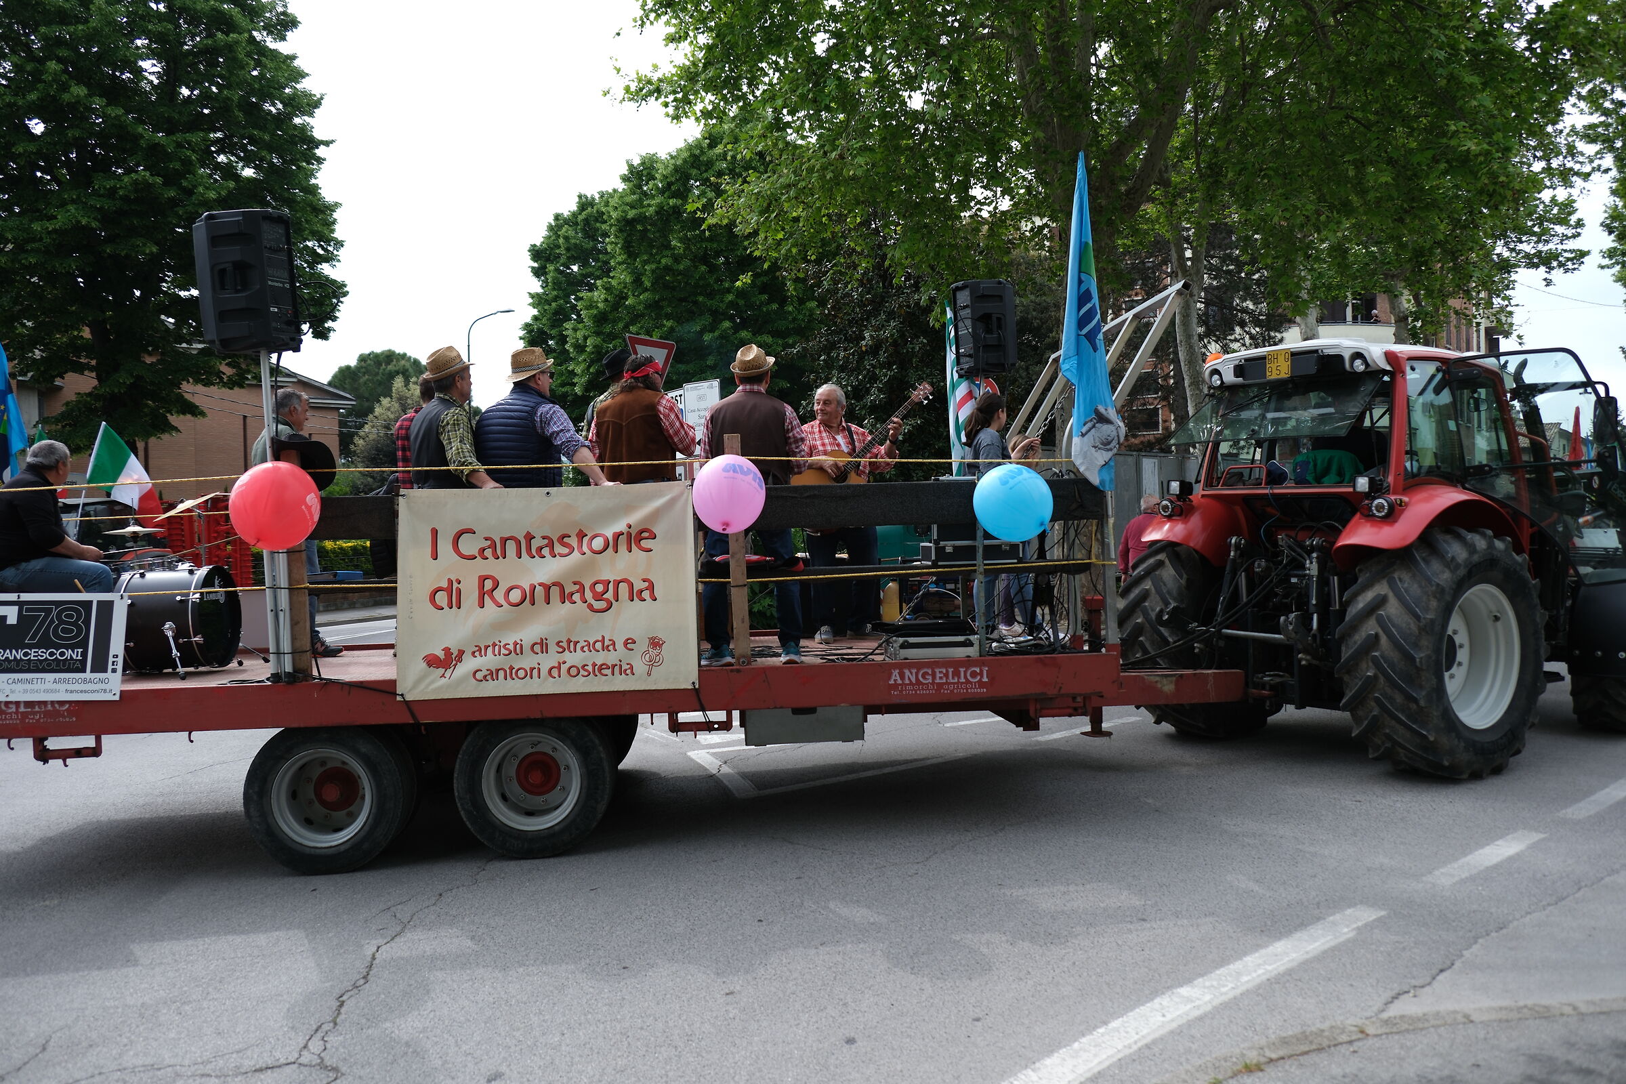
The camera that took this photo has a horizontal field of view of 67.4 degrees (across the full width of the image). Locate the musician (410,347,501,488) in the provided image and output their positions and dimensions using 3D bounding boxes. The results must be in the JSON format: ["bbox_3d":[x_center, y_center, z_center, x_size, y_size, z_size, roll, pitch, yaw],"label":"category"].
[{"bbox_3d":[-1.865,-0.143,6.250,0.440,1.710,0.520,-2,1,-35],"label":"musician"}]

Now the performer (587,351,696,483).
[{"bbox_3d":[-0.952,-0.184,6.881,0.580,1.740,0.440,-2,0,20],"label":"performer"}]

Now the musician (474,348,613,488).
[{"bbox_3d":[-1.390,-0.144,6.280,0.600,1.720,0.480,-1,1,43],"label":"musician"}]

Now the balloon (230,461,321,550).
[{"bbox_3d":[-2.506,-0.169,5.680,0.400,0.410,0.400,-2,1,0],"label":"balloon"}]

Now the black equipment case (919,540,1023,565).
[{"bbox_3d":[0.838,0.057,6.480,0.465,0.127,0.360,-2,0,-6],"label":"black equipment case"}]

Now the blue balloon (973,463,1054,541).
[{"bbox_3d":[0.965,-0.193,5.880,0.380,0.372,0.375,-2,1,0],"label":"blue balloon"}]

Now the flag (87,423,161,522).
[{"bbox_3d":[-7.234,-0.727,12.800,0.740,1.030,0.220,-2,0,0],"label":"flag"}]

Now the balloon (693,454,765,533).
[{"bbox_3d":[-0.399,-0.230,5.800,0.347,0.374,0.347,-2,1,0],"label":"balloon"}]

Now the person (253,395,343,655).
[{"bbox_3d":[-3.262,-0.120,7.699,0.500,1.710,0.520,-2,0,-12],"label":"person"}]

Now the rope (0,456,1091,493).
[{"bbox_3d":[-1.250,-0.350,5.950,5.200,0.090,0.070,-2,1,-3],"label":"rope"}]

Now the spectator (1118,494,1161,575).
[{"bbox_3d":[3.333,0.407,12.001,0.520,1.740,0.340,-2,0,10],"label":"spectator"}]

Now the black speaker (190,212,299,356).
[{"bbox_3d":[-2.990,-1.378,6.450,0.370,0.690,0.420,-5,0,13],"label":"black speaker"}]

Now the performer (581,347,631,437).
[{"bbox_3d":[-1.125,-0.255,7.351,0.520,1.820,0.420,-2,0,30],"label":"performer"}]

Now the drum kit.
[{"bbox_3d":[-3.677,0.298,7.050,0.950,0.900,0.980,-2,0,1],"label":"drum kit"}]

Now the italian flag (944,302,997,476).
[{"bbox_3d":[1.070,-1.006,8.250,0.370,1.270,0.200,-1,1,12],"label":"italian flag"}]

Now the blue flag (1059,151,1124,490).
[{"bbox_3d":[1.380,-1.100,6.050,0.330,1.690,0.200,-1,1,18],"label":"blue flag"}]

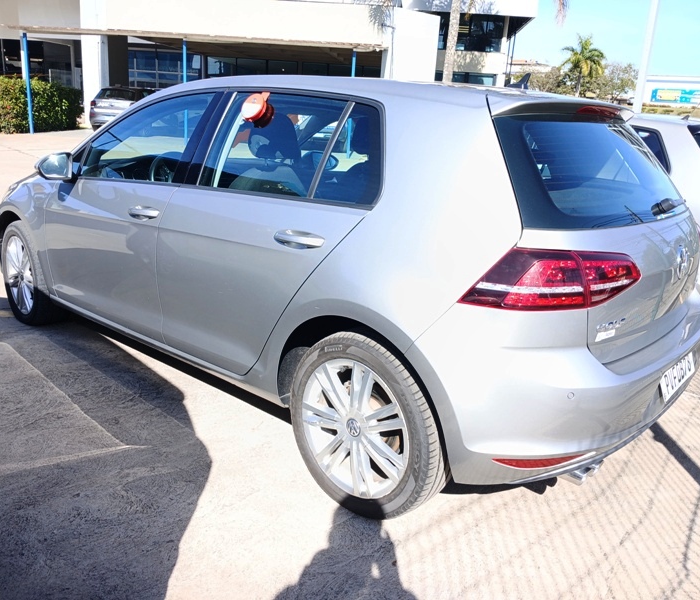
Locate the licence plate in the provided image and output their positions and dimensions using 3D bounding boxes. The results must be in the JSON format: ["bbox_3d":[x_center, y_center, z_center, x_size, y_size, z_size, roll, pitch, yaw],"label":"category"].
[{"bbox_3d":[1.131,0.229,2.053,0.015,0.130,0.400,-2,8,43],"label":"licence plate"}]

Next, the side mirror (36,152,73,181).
[{"bbox_3d":[-1.428,-0.648,2.893,0.120,0.140,0.190,16,20,39],"label":"side mirror"}]

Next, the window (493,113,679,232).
[{"bbox_3d":[0.936,-0.452,2.072,1.260,0.410,0.120,-14,-16,-47],"label":"window"}]

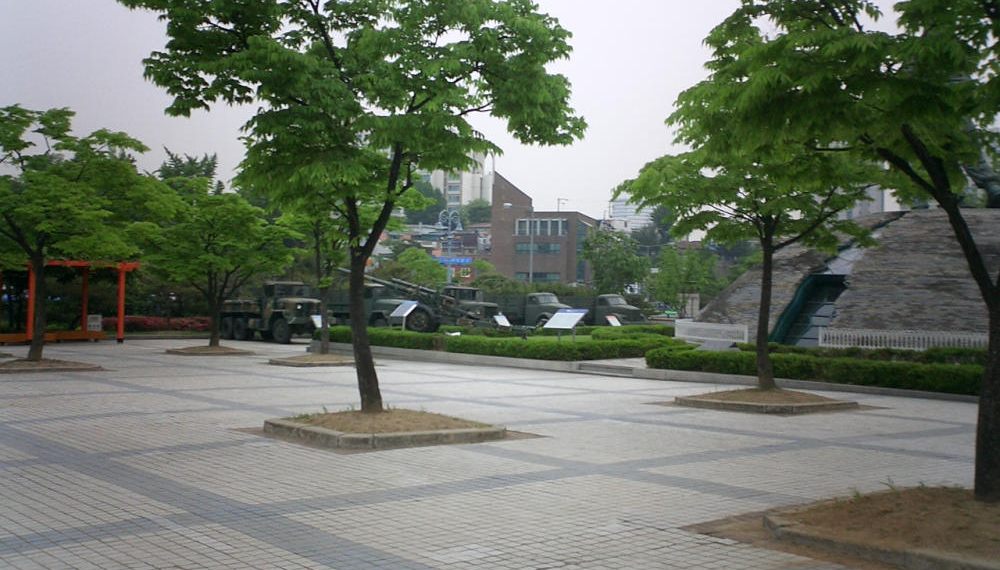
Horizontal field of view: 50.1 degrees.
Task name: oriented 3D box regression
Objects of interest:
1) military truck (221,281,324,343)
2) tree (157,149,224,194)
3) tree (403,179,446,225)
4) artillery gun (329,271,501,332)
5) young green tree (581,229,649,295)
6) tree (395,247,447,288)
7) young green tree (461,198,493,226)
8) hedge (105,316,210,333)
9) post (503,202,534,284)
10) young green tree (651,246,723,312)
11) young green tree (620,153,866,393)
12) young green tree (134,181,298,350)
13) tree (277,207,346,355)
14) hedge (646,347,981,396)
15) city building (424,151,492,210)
[{"bbox_3d":[-10.208,1.264,48.382,2.400,2.650,6.700,2,-2,-43],"label":"military truck"},{"bbox_3d":[-16.149,-2.263,56.071,4.200,9.800,4.200,0,-1,0],"label":"tree"},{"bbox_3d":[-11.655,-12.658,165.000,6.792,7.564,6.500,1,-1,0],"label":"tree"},{"bbox_3d":[-2.825,0.618,40.000,7.000,2.400,2.400,1,-2,10],"label":"artillery gun"},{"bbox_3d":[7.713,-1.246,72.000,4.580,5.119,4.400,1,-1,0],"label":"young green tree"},{"bbox_3d":[-4.911,0.351,66.011,3.400,5.400,3.400,0,-1,0],"label":"tree"},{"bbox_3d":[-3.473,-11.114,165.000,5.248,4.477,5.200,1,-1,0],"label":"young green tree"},{"bbox_3d":[-16.389,1.897,51.000,5.344,0.835,1.300,1,-1,0],"label":"hedge"},{"bbox_3d":[1.322,-1.164,76.052,2.100,9.000,0.400,0,-1,0],"label":"post"},{"bbox_3d":[13.609,-0.401,78.000,5.546,5.108,4.900,1,-1,0],"label":"young green tree"},{"bbox_3d":[4.058,-0.253,17.457,4.050,3.952,3.848,1,-1,0],"label":"young green tree"},{"bbox_3d":[-9.214,-0.693,34.436,5.187,5.477,4.927,1,-1,0],"label":"young green tree"},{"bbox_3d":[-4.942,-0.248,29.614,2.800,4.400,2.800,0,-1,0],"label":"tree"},{"bbox_3d":[5.966,1.545,20.208,0.900,0.480,8.300,1,-2,-32],"label":"hedge"},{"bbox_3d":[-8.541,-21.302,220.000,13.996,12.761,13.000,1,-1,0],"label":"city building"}]

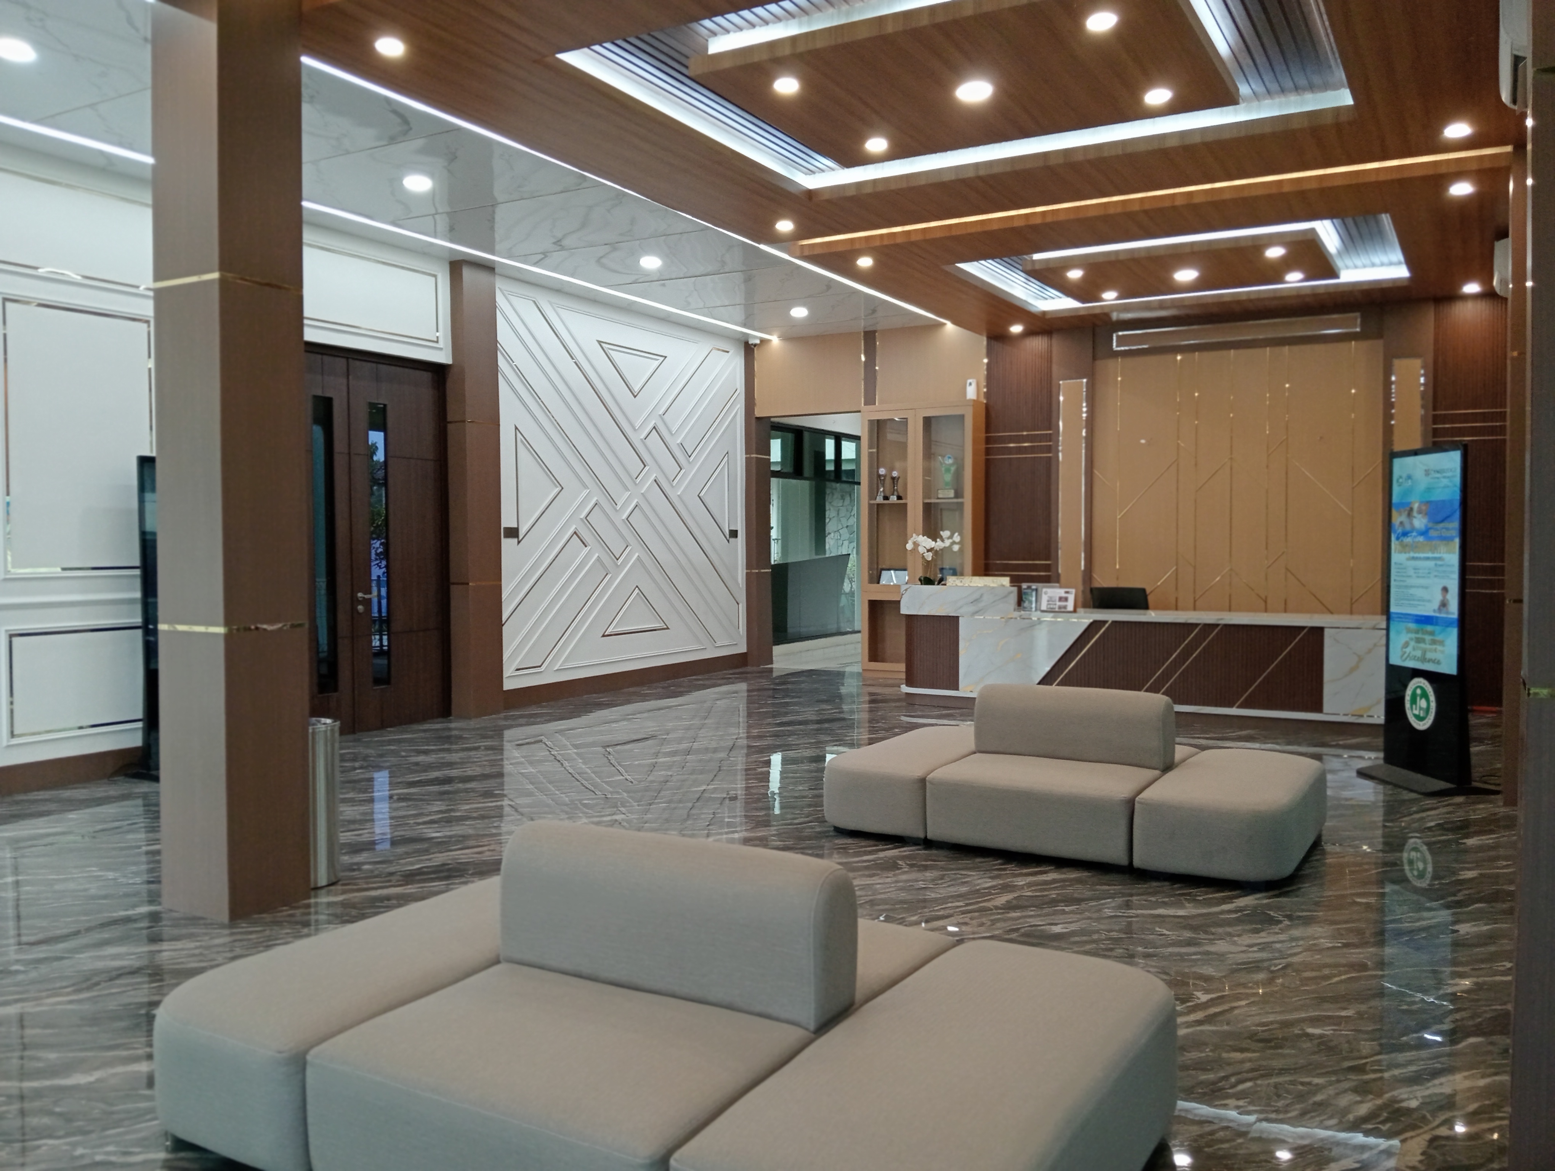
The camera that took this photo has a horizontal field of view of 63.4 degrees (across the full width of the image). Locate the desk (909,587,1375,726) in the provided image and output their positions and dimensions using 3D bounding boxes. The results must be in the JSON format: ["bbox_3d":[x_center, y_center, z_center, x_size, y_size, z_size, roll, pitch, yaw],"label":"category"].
[{"bbox_3d":[2.939,0.523,10.008,3.872,1.003,0.908,1,2,30],"label":"desk"}]

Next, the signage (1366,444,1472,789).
[{"bbox_3d":[3.685,0.176,7.099,0.420,1.886,0.760,0,2,-3],"label":"signage"}]

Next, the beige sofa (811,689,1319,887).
[{"bbox_3d":[1.398,0.816,5.923,2.043,0.672,1.402,1,2,30],"label":"beige sofa"}]

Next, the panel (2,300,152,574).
[{"bbox_3d":[-3.967,-0.822,7.215,0.040,1.502,0.881,1,2,30],"label":"panel"}]

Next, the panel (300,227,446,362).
[{"bbox_3d":[-2.995,-2.040,8.898,0.053,0.748,1.762,1,2,30],"label":"panel"}]

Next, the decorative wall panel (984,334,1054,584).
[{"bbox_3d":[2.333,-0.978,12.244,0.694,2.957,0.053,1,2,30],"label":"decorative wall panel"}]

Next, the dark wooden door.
[{"bbox_3d":[-3.031,-0.300,8.996,0.107,2.710,1.776,1,2,30],"label":"dark wooden door"}]

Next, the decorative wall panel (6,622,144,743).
[{"bbox_3d":[-3.967,0.549,7.258,0.040,0.601,0.881,1,2,30],"label":"decorative wall panel"}]

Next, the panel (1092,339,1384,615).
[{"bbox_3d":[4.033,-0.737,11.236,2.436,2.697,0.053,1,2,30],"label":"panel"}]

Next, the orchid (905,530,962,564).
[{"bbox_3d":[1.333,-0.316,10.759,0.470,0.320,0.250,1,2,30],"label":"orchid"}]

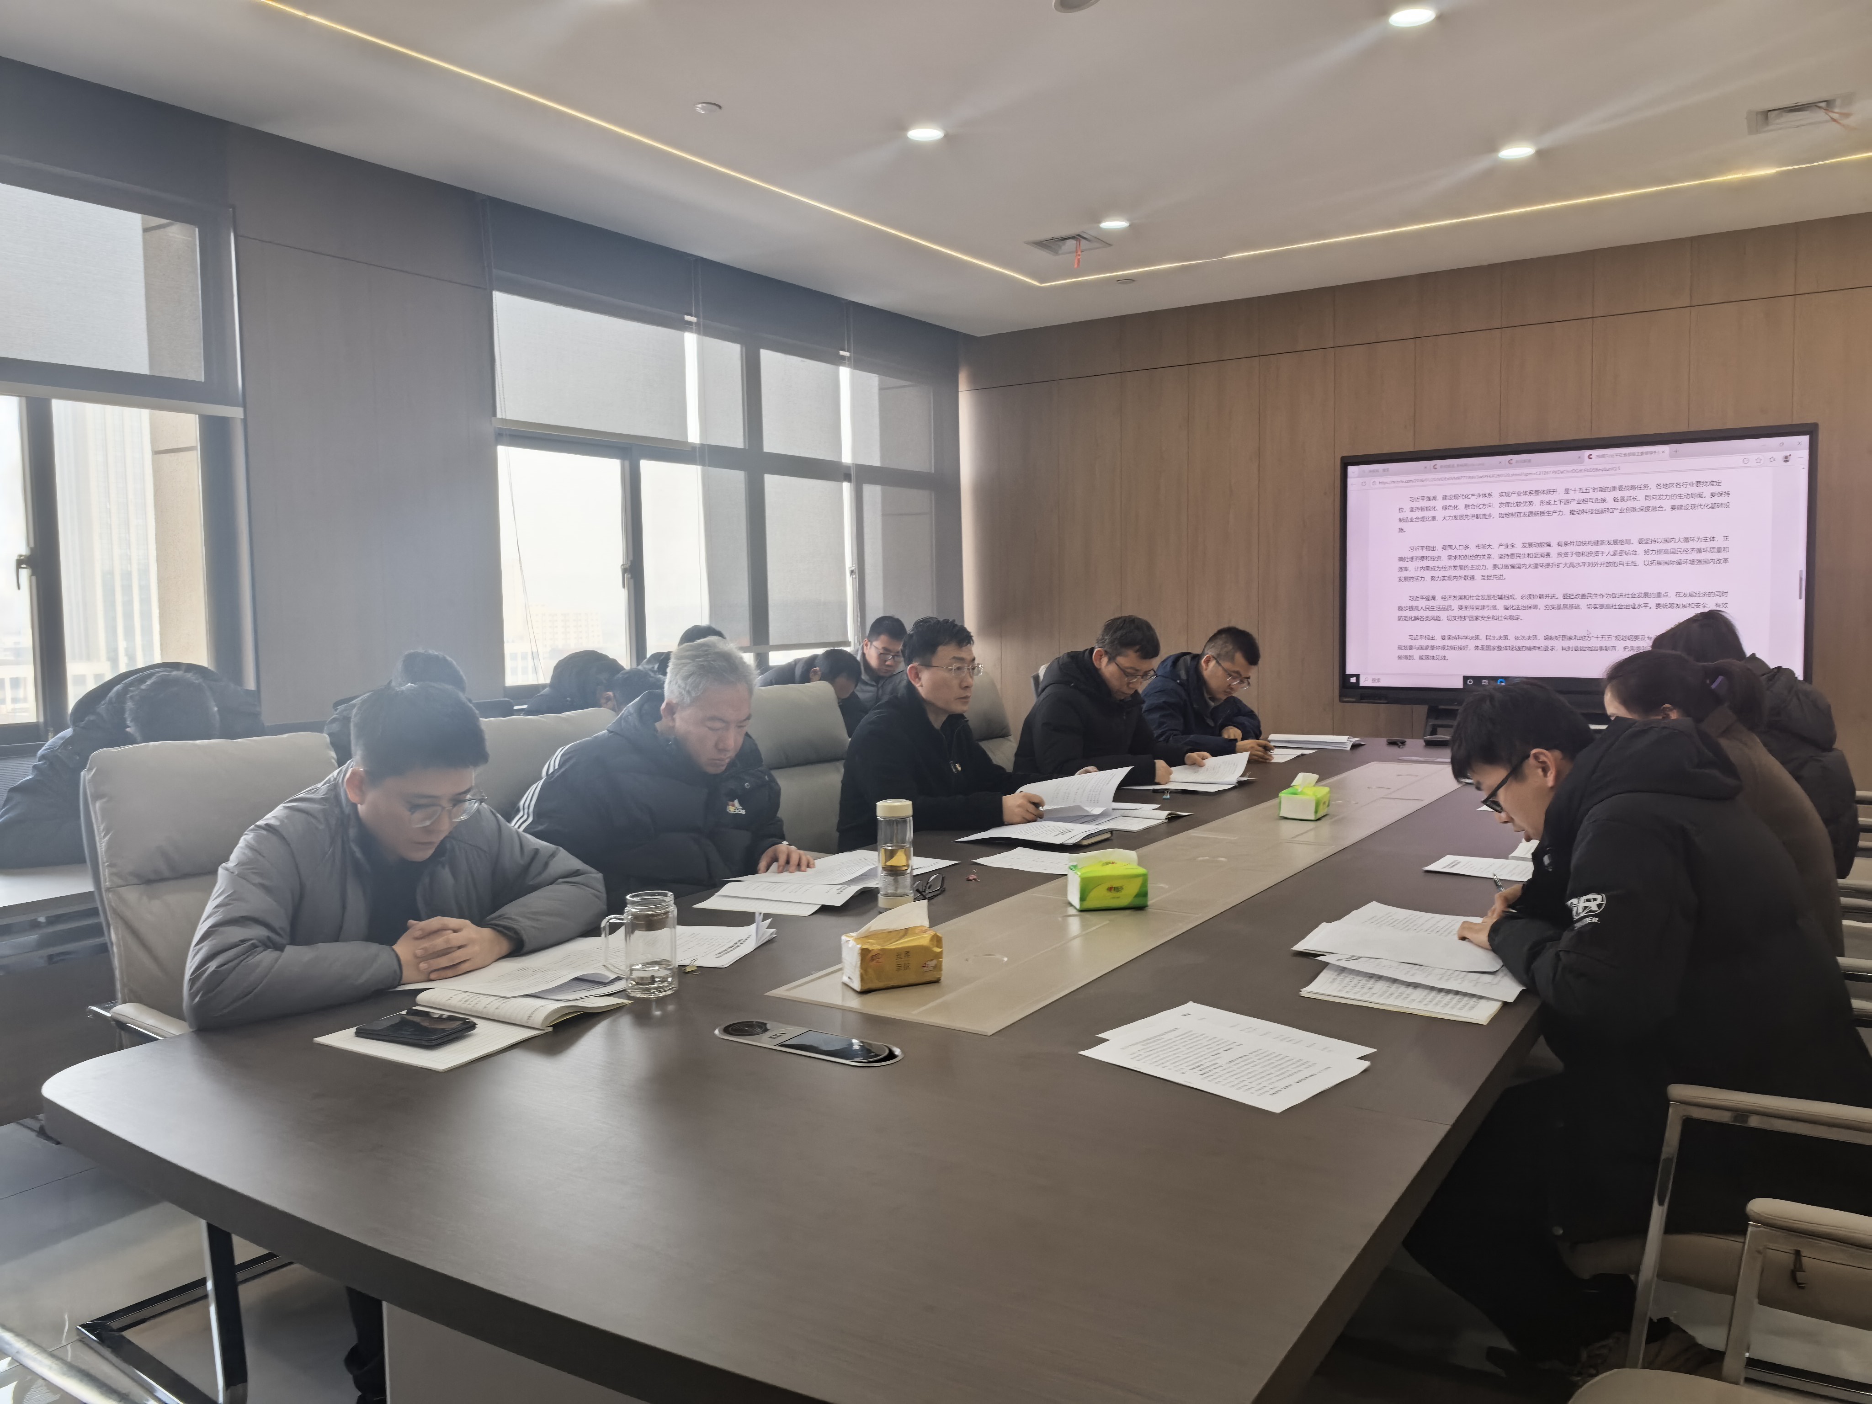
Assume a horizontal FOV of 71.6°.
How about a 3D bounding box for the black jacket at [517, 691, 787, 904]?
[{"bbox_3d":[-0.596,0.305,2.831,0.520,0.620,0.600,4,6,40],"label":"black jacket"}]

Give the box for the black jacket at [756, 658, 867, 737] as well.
[{"bbox_3d":[-0.535,0.117,5.378,0.550,0.600,0.550,3,6,35],"label":"black jacket"}]

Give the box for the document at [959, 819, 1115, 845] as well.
[{"bbox_3d":[0.245,0.328,3.200,0.290,0.028,0.235,4,7,43],"label":"document"}]

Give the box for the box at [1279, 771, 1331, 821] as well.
[{"bbox_3d":[1.005,0.255,3.531,0.096,0.106,0.145,2,6,30],"label":"box"}]

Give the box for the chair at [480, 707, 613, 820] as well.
[{"bbox_3d":[-0.772,0.581,3.051,0.660,1.075,0.580,3,6,35],"label":"chair"}]

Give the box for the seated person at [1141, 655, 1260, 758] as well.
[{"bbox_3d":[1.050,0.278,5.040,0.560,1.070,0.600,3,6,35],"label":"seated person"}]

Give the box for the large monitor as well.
[{"bbox_3d":[2.813,-0.563,5.887,1.936,1.191,0.100,3,6,35],"label":"large monitor"}]

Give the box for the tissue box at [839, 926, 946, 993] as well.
[{"bbox_3d":[-0.066,0.408,2.055,0.142,0.073,0.075,-3,5,-23],"label":"tissue box"}]

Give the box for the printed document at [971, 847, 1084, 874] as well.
[{"bbox_3d":[0.264,0.359,2.961,0.297,0.010,0.210,3,6,35],"label":"printed document"}]

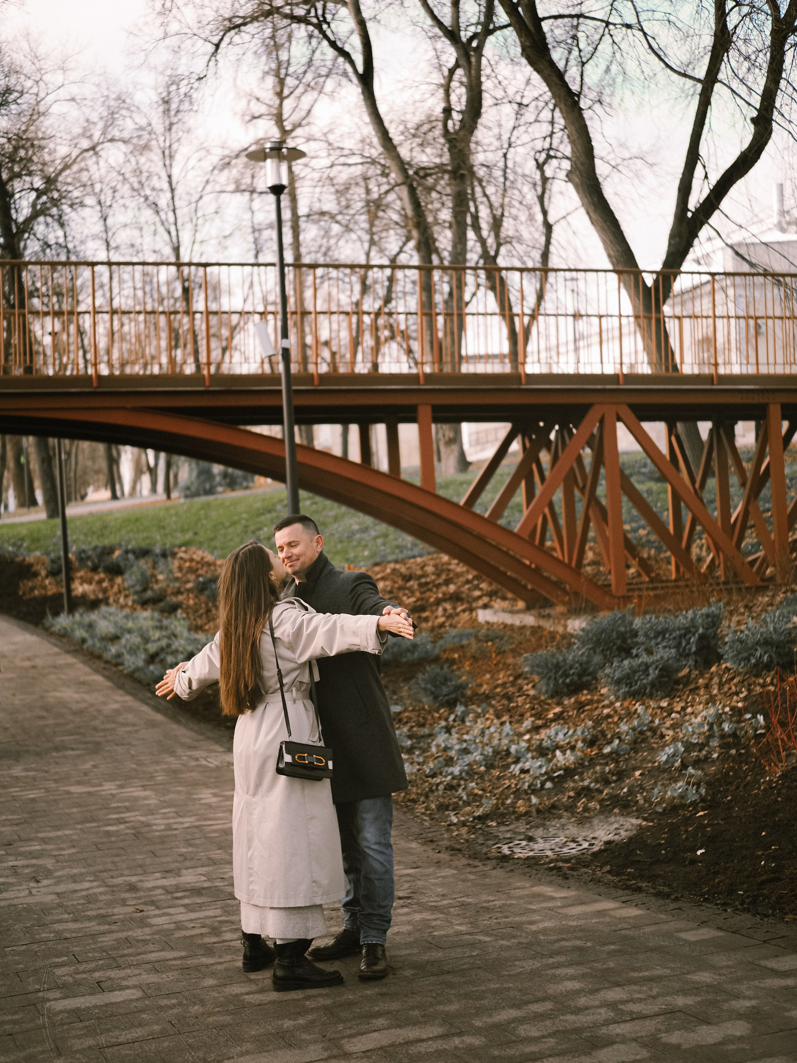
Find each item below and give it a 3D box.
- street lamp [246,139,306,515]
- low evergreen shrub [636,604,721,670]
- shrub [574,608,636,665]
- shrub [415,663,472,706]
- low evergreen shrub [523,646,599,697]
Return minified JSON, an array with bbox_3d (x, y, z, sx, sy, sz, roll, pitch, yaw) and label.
[{"bbox_3d":[-0.940,-0.771,13.470,0.530,5.370,0.530,-3,-1,-4],"label":"street lamp"},{"bbox_3d":[2.428,0.910,13.300,0.750,0.570,0.660,-3,-2,10],"label":"low evergreen shrub"},{"bbox_3d":[1.843,0.956,13.600,0.580,0.510,0.560,-3,-2,7],"label":"shrub"},{"bbox_3d":[0.364,1.274,12.700,0.460,0.360,0.430,-3,-1,1],"label":"shrub"},{"bbox_3d":[1.339,1.155,12.600,0.620,0.410,0.560,-3,-1,6],"label":"low evergreen shrub"}]

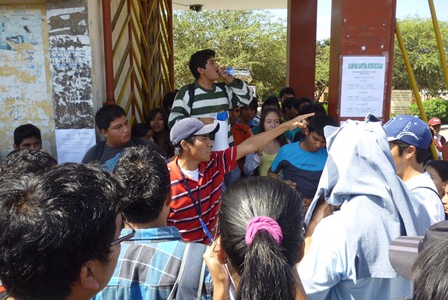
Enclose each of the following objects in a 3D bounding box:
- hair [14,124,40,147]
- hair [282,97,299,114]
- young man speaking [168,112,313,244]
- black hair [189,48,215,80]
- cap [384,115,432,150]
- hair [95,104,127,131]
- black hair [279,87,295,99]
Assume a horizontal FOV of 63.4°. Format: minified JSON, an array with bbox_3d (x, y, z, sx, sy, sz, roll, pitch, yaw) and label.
[{"bbox_3d":[-1.262,-0.086,2.320,0.170,0.170,0.190,-4,8,-30],"label":"hair"},{"bbox_3d":[0.707,-0.467,3.850,0.195,0.185,0.170,6,9,41],"label":"hair"},{"bbox_3d":[0.120,0.620,2.180,0.840,1.630,0.460,-4,8,-30],"label":"young man speaking"},{"bbox_3d":[-0.161,-0.645,2.720,0.200,0.215,0.175,-6,4,23],"label":"black hair"},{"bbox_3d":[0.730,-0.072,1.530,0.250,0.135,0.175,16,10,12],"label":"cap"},{"bbox_3d":[-0.667,-0.185,2.130,0.190,0.168,0.170,3,7,28],"label":"hair"},{"bbox_3d":[0.736,-0.643,4.200,0.170,0.175,0.190,-2,7,-14],"label":"black hair"}]

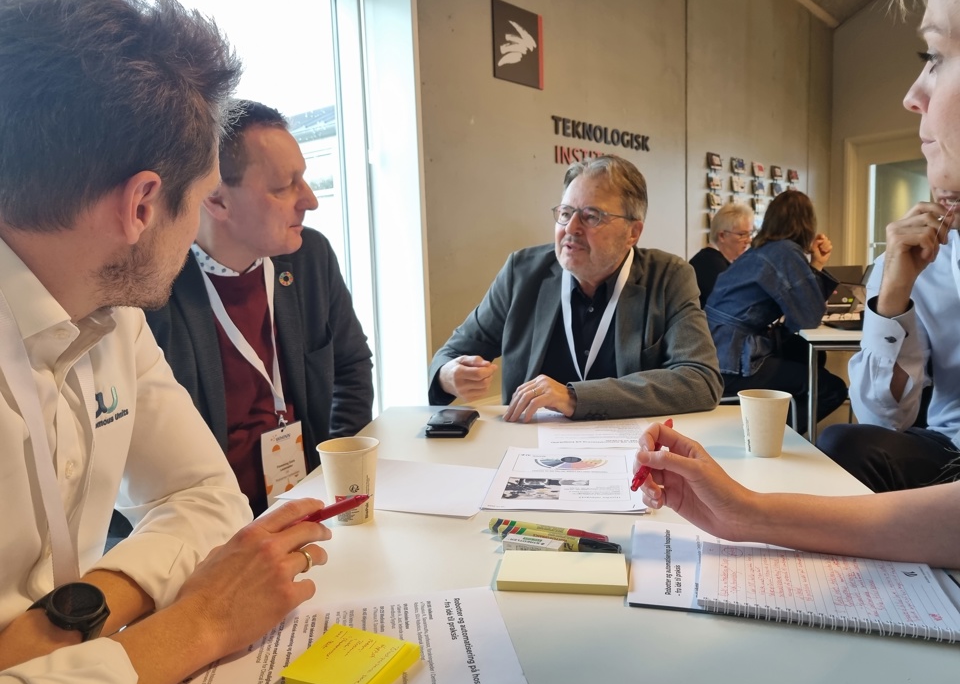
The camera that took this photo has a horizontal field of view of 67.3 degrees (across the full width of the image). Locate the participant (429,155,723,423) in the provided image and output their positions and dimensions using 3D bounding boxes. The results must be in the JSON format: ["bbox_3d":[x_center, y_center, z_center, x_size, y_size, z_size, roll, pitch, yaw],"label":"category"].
[{"bbox_3d":[0.230,0.229,1.611,0.620,1.267,0.740,-1,7,11],"label":"participant"}]

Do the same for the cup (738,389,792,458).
[{"bbox_3d":[0.450,0.131,1.136,0.080,0.094,0.080,-2,7,0],"label":"cup"}]

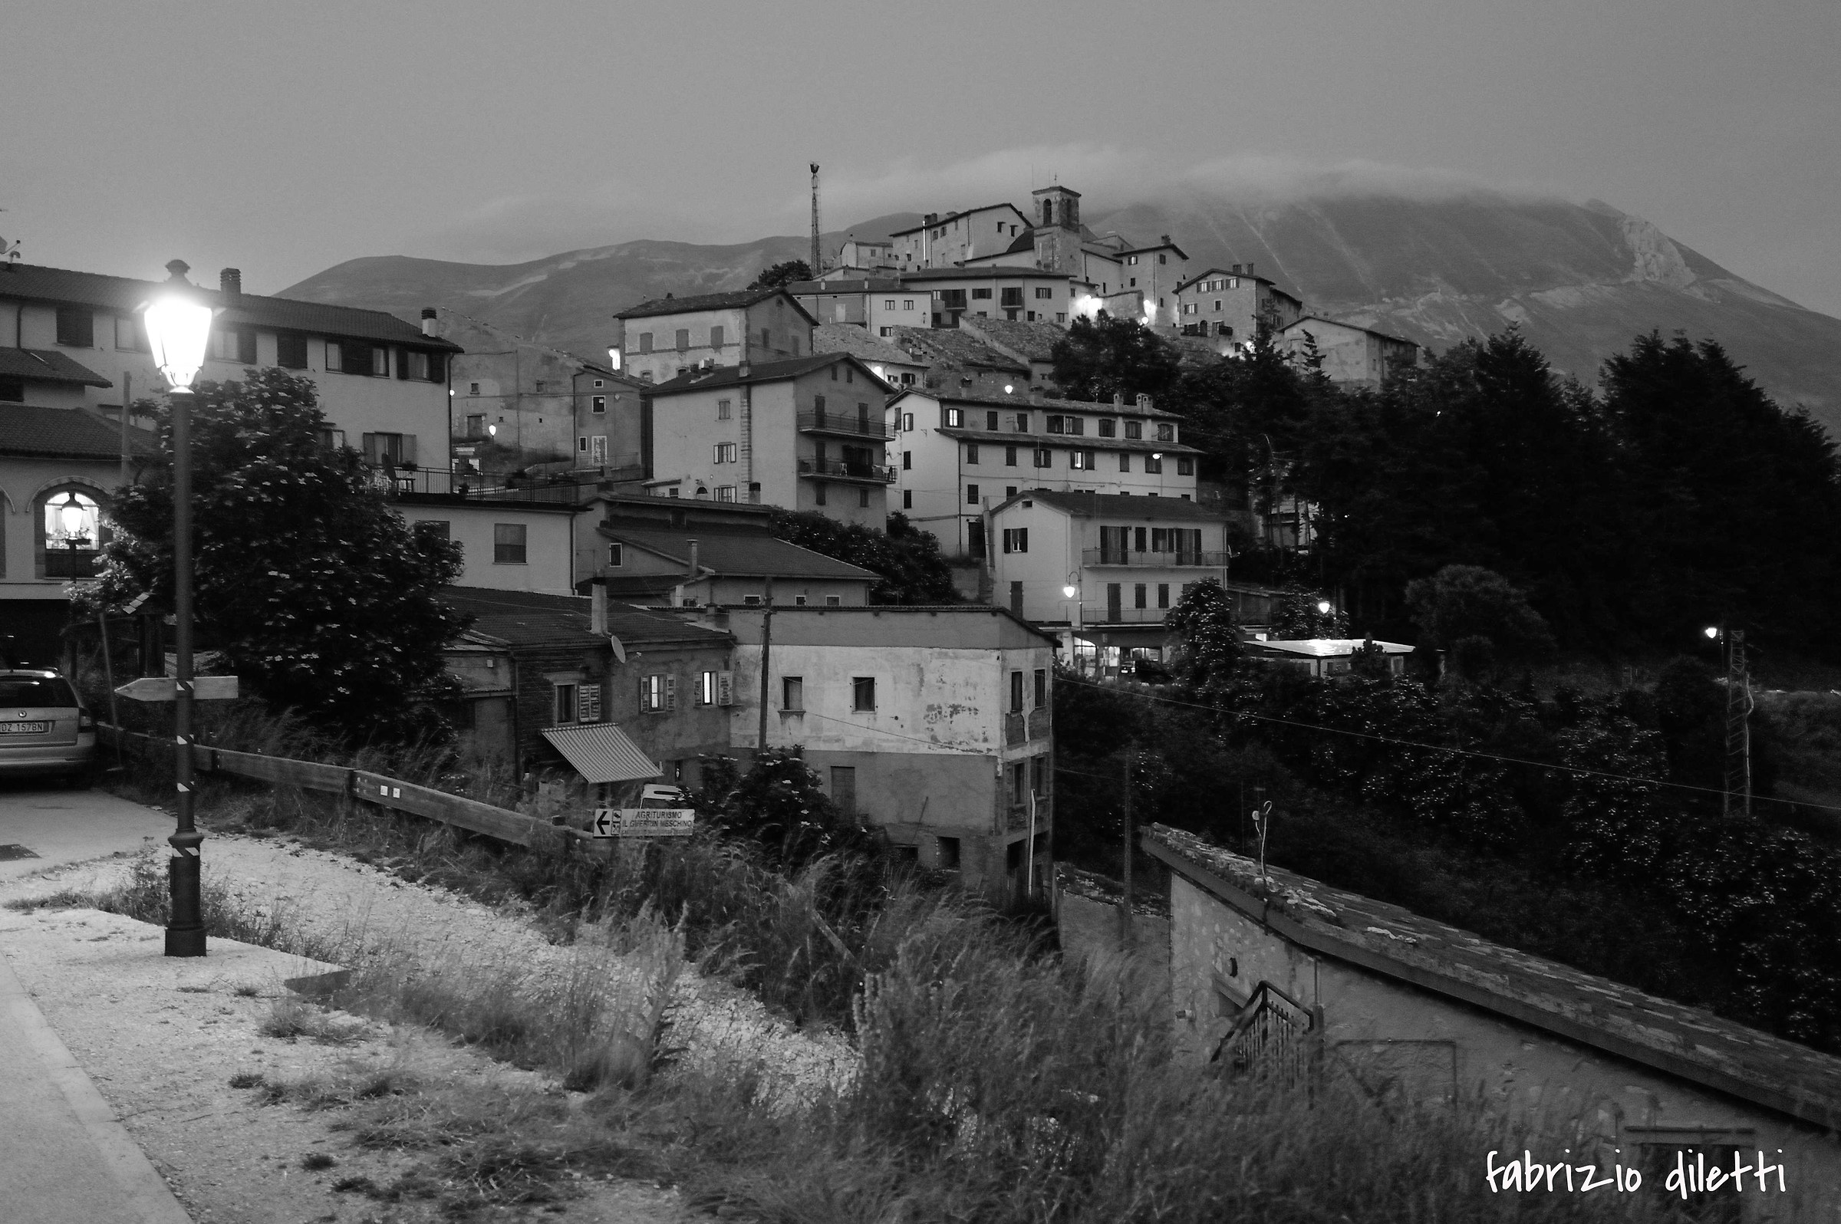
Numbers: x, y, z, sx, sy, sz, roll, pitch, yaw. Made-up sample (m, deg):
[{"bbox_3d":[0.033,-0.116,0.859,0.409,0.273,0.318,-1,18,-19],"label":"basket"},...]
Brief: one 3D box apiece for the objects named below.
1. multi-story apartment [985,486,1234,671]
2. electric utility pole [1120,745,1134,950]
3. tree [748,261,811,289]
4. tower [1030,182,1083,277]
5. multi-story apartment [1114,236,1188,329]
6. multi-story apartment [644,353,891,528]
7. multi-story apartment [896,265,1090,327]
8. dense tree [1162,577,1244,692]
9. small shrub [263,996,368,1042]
[{"bbox_3d":[10.991,-1.850,102.409,12.100,9.900,8.000,-1,1,-37],"label":"multi-story apartment"},{"bbox_3d":[6.246,7.265,54.000,0.220,6.500,0.220,0,1,0],"label":"electric utility pole"},{"bbox_3d":[-15.529,-36.114,195.186,6.600,5.000,6.200,0,1,0],"label":"tree"},{"bbox_3d":[16.746,-45.318,218.000,4.100,12.500,4.100,0,1,37],"label":"tower"},{"bbox_3d":[26.820,-37.544,208.423,4.843,10.267,7.032,-1,2,-36],"label":"multi-story apartment"},{"bbox_3d":[-10.574,-11.017,123.018,14.861,12.394,8.816,1,2,42],"label":"multi-story apartment"},{"bbox_3d":[8.975,-40.060,230.038,22.800,8.535,10.000,0,1,4],"label":"multi-story apartment"},{"bbox_3d":[14.262,1.124,90.040,3.900,5.868,3.900,0,1,0],"label":"dense tree"},{"bbox_3d":[-3.021,2.034,8.942,0.490,0.180,0.360,0,1,0],"label":"small shrub"}]

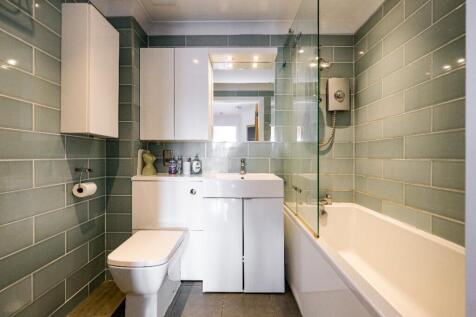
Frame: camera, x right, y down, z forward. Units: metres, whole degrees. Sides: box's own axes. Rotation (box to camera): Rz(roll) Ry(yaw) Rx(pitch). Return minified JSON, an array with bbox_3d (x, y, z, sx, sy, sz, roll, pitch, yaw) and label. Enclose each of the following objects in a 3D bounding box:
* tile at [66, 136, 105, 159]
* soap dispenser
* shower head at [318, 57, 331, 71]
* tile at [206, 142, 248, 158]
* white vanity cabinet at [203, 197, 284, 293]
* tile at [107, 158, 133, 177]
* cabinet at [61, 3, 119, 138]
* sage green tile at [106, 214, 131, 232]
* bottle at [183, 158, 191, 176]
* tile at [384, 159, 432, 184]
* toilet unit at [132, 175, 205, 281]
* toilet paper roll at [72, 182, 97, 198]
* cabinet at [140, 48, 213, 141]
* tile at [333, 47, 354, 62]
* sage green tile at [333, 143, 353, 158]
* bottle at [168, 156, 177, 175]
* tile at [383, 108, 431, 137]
[{"bbox_3d":[-1.100,-0.070,1.452,0.010,0.150,0.372,0,0,0],"label":"tile"},{"bbox_3d":[-0.363,0.055,1.745,0.090,0.187,0.062,0,0,0],"label":"soap dispenser"},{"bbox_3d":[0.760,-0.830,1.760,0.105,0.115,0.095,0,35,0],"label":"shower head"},{"bbox_3d":[-0.097,-0.069,1.903,0.400,0.150,0.010,0,0,0],"label":"tile"},{"bbox_3d":[0.047,0.641,1.681,0.604,0.709,0.421,0,0,0],"label":"white vanity cabinet"},{"bbox_3d":[-0.972,0.077,1.632,0.213,0.150,0.010,0,0,0],"label":"tile"},{"bbox_3d":[-1.011,-0.563,1.385,0.171,0.808,0.312,0,0,0],"label":"cabinet"},{"bbox_3d":[-0.972,0.534,1.632,0.213,0.150,0.010,0,0,0],"label":"sage green tile"},{"bbox_3d":[-0.440,0.074,1.719,0.065,0.151,0.050,0,0,0],"label":"bottle"},{"bbox_3d":[1.107,0.085,1.313,0.010,0.150,0.400,0,0,0],"label":"tile"},{"bbox_3d":[-0.563,0.570,1.735,0.583,0.836,0.290,0,0,0],"label":"toilet unit"},{"bbox_3d":[-1.028,0.210,1.345,0.100,0.100,0.100,0,0,0],"label":"toilet paper roll"},{"bbox_3d":[-0.538,-0.541,1.775,0.577,0.781,0.195,0,0,0],"label":"cabinet"},{"bbox_3d":[1.006,-0.981,1.882,0.190,0.150,0.010,0,0,0],"label":"tile"},{"bbox_3d":[1.006,-0.067,1.882,0.190,0.150,0.010,0,0,0],"label":"sage green tile"},{"bbox_3d":[-0.585,0.063,1.780,0.073,0.163,0.055,0,0,0],"label":"bottle"},{"bbox_3d":[1.107,-0.220,1.320,0.010,0.150,0.390,0,0,0],"label":"tile"}]

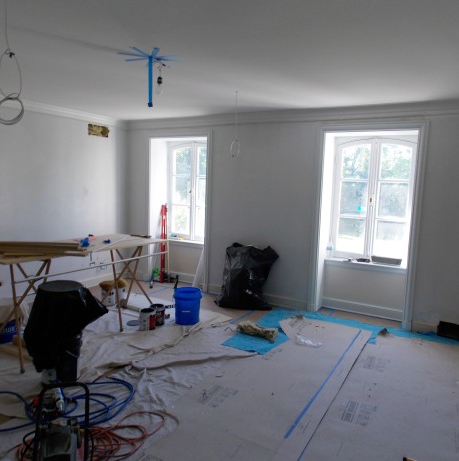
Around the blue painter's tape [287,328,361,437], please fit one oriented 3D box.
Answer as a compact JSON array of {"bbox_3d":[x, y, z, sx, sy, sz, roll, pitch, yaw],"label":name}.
[{"bbox_3d":[0.902,1.200,3.532,0.028,0.004,2.242,5,8,29],"label":"blue painter's tape"}]

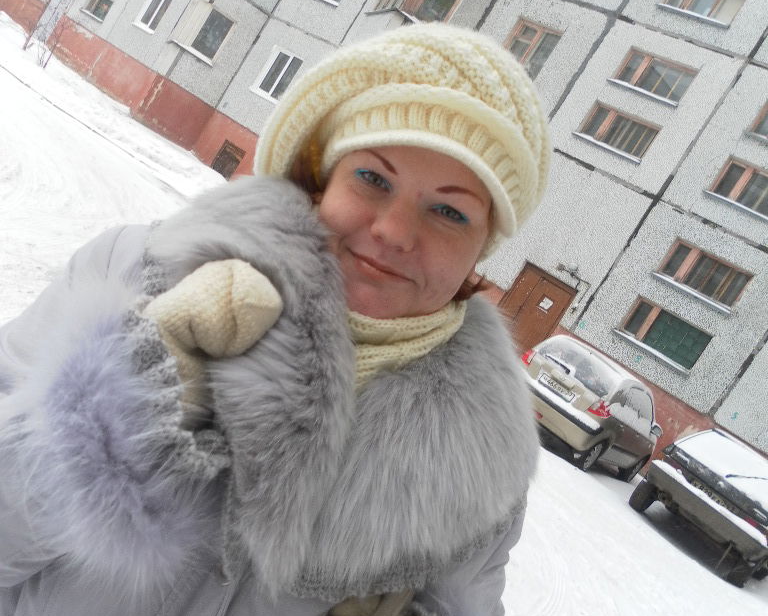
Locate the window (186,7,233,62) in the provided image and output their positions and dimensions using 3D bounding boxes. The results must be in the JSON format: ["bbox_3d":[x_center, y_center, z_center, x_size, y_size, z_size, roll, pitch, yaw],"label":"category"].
[{"bbox_3d":[-4.424,-7.055,21.436,0.706,1.234,0.180,30,6,-24],"label":"window"}]

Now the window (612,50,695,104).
[{"bbox_3d":[5.121,-4.368,15.626,1.430,0.713,0.150,36,6,36],"label":"window"}]

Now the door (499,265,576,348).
[{"bbox_3d":[2.647,0.292,15.799,1.264,2.083,0.150,36,6,36],"label":"door"}]

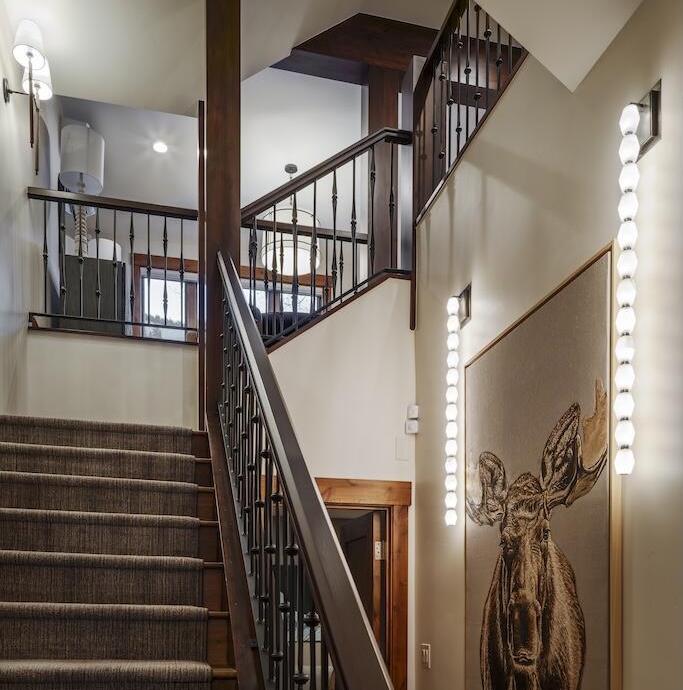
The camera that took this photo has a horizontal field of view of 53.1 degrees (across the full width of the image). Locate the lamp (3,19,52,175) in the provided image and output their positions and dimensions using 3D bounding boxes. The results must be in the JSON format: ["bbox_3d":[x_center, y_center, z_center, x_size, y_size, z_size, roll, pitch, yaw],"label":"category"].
[{"bbox_3d":[-1.742,-1.344,3.810,0.240,0.720,0.400,0,0,-14],"label":"lamp"}]

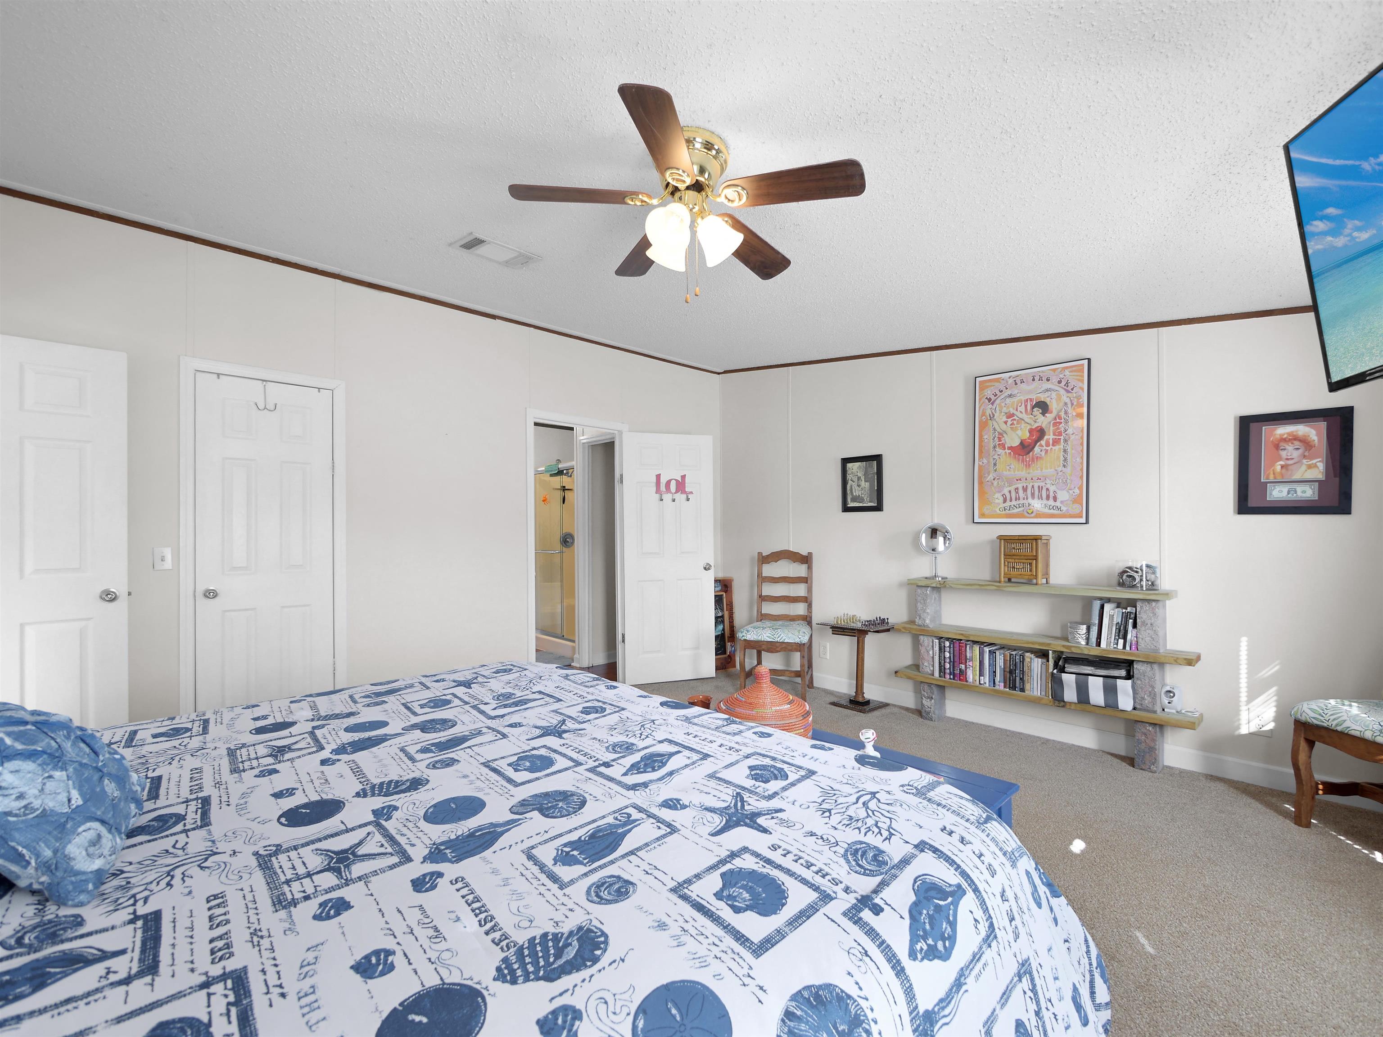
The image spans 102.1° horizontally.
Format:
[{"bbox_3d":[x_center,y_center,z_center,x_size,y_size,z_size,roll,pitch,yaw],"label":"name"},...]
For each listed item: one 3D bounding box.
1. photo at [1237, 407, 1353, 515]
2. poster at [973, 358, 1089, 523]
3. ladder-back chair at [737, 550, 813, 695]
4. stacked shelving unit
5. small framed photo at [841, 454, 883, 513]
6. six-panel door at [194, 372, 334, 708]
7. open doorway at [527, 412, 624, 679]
[{"bbox_3d":[2.901,-0.265,2.698,0.374,0.494,0.030,-1,-1,43],"label":"photo"},{"bbox_3d":[2.054,-0.440,3.409,0.620,0.935,0.025,-1,-1,44],"label":"poster"},{"bbox_3d":[0.676,0.820,4.370,0.500,1.100,0.530,-1,-1,18],"label":"ladder-back chair"},{"bbox_3d":[2.034,0.875,3.387,1.561,0.943,0.190,-1,-1,43],"label":"stacked shelving unit"},{"bbox_3d":[1.275,-0.255,4.165,0.326,0.412,0.022,-1,-1,44],"label":"small framed photo"},{"bbox_3d":[-2.066,0.349,2.739,0.040,2.042,0.543,-1,-1,43],"label":"six-panel door"},{"bbox_3d":[-0.836,0.326,4.100,0.130,2.114,0.868,-1,-1,43],"label":"open doorway"}]

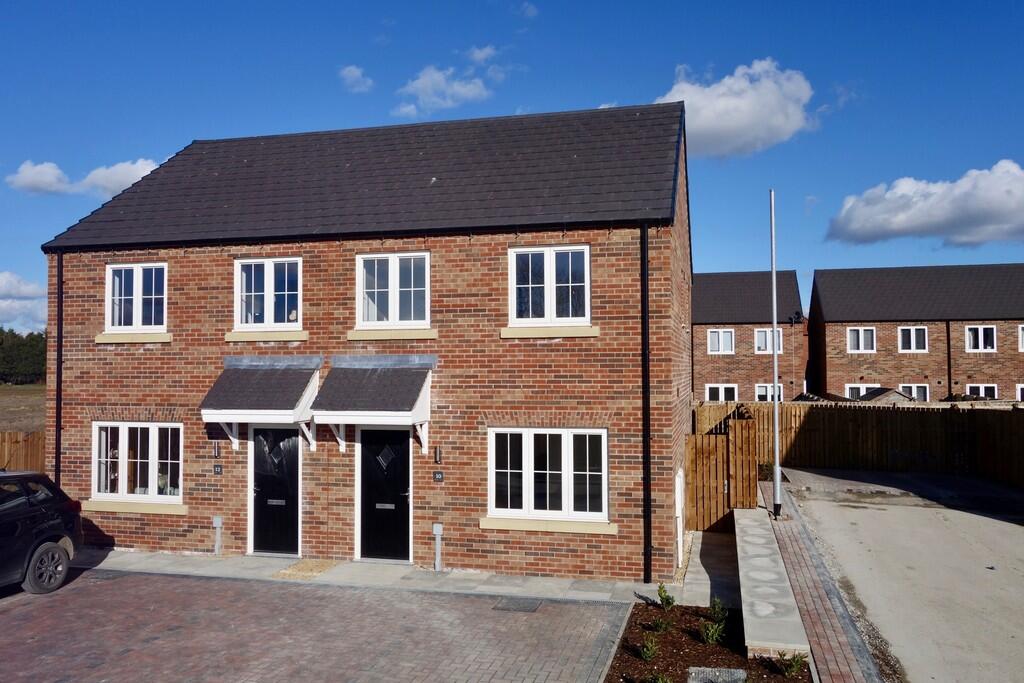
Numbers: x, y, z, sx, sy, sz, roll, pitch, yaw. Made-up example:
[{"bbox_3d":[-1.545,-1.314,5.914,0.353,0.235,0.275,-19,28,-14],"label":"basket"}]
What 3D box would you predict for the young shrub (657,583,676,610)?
[{"bbox_3d":[1.902,3.169,9.848,0.240,0.310,0.220,-1,-2,13],"label":"young shrub"}]

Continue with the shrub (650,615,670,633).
[{"bbox_3d":[1.646,3.119,8.834,0.222,0.181,0.222,-1,-2,14],"label":"shrub"}]

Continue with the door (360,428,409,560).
[{"bbox_3d":[-1.926,2.343,12.186,0.797,1.976,0.070,-1,-2,14],"label":"door"}]

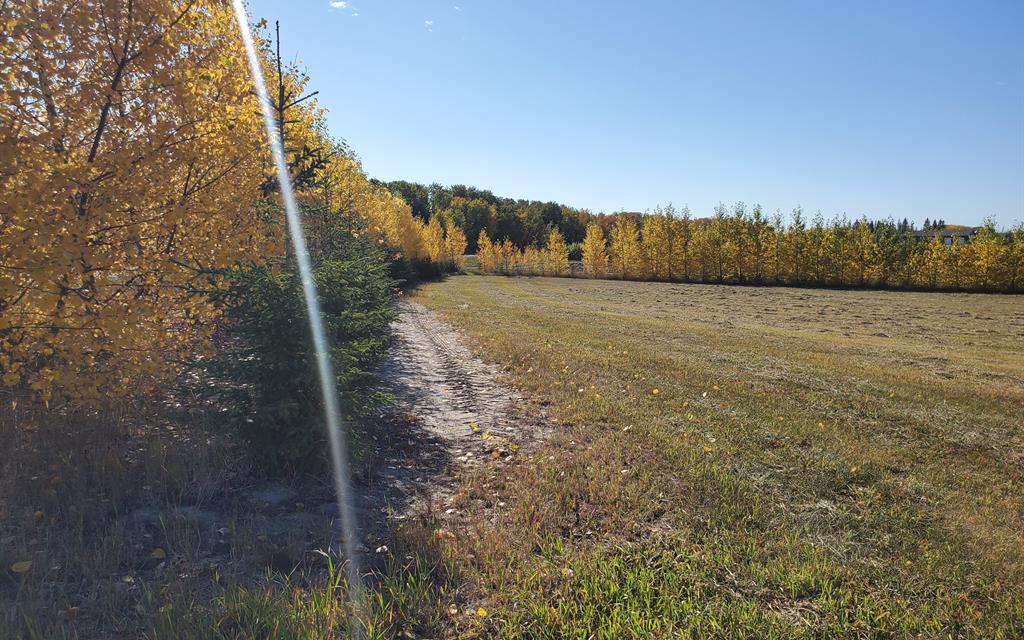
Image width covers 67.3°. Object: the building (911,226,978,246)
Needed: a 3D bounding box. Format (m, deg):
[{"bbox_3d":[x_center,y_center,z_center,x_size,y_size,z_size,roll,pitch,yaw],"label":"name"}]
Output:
[{"bbox_3d":[84.352,-15.895,150.000,13.500,4.800,9.000,1,5,14],"label":"building"}]

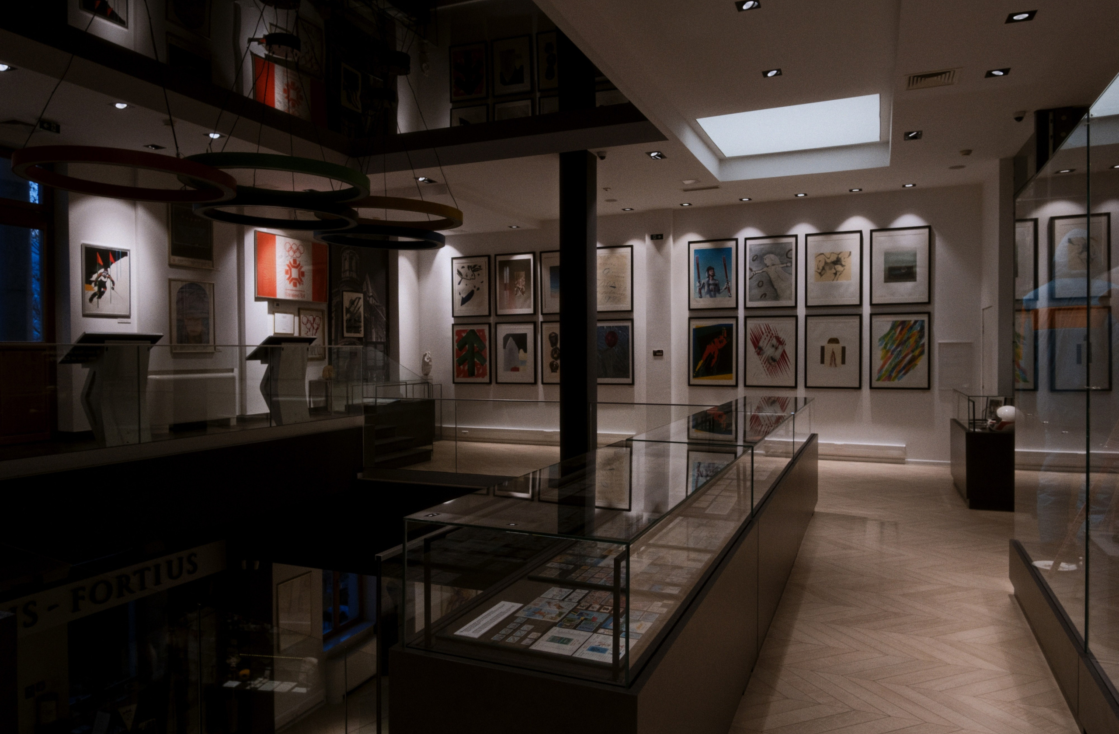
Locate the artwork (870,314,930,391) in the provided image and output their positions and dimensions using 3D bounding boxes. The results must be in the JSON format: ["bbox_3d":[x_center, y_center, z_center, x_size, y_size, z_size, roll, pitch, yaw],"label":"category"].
[{"bbox_3d":[4.780,-0.223,10.471,0.760,1.063,0.033,0,1,23],"label":"artwork"}]

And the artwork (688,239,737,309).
[{"bbox_3d":[2.322,-1.383,11.264,0.750,1.045,0.030,0,1,23],"label":"artwork"}]

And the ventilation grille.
[{"bbox_3d":[3.089,-2.374,6.176,0.405,0.030,0.395,0,1,23],"label":"ventilation grille"}]

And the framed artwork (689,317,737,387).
[{"bbox_3d":[2.366,-0.226,11.488,0.760,1.063,0.033,0,1,23],"label":"framed artwork"}]

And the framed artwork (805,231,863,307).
[{"bbox_3d":[3.890,-1.378,10.584,0.750,1.045,0.030,0,1,23],"label":"framed artwork"}]

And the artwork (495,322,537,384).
[{"bbox_3d":[-0.736,-0.231,12.618,0.750,1.045,0.030,0,1,23],"label":"artwork"}]

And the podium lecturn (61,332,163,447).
[{"bbox_3d":[-4.101,0.203,6.867,0.375,1.013,0.765,0,1,23],"label":"podium lecturn"}]

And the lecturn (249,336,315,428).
[{"bbox_3d":[-3.268,0.165,8.846,0.375,1.013,0.765,0,1,23],"label":"lecturn"}]

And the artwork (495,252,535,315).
[{"bbox_3d":[-0.742,-1.389,12.592,0.750,1.045,0.030,0,1,23],"label":"artwork"}]

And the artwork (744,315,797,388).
[{"bbox_3d":[3.105,-0.220,10.953,0.750,1.045,0.030,0,1,23],"label":"artwork"}]

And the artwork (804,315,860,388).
[{"bbox_3d":[3.895,-0.217,10.611,0.750,1.045,0.030,0,1,23],"label":"artwork"}]

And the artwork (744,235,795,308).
[{"bbox_3d":[3.164,-1.407,11.129,0.760,1.063,0.033,0,1,23],"label":"artwork"}]

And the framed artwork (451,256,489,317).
[{"bbox_3d":[-1.526,-1.387,12.931,0.750,1.045,0.030,0,1,23],"label":"framed artwork"}]

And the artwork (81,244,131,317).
[{"bbox_3d":[-4.790,-0.893,7.900,0.030,0.750,0.540,0,1,23],"label":"artwork"}]

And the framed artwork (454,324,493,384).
[{"bbox_3d":[-1.519,-0.225,12.957,0.750,1.045,0.030,0,1,23],"label":"framed artwork"}]

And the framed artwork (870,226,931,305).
[{"bbox_3d":[4.773,-1.404,10.452,0.760,1.063,0.033,0,1,23],"label":"framed artwork"}]

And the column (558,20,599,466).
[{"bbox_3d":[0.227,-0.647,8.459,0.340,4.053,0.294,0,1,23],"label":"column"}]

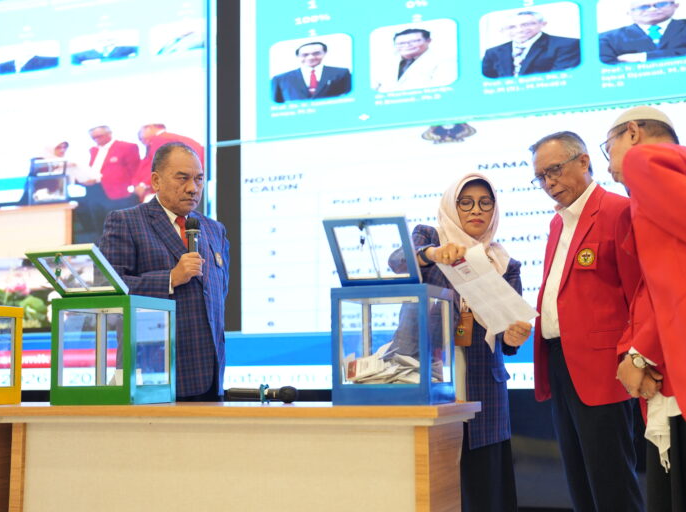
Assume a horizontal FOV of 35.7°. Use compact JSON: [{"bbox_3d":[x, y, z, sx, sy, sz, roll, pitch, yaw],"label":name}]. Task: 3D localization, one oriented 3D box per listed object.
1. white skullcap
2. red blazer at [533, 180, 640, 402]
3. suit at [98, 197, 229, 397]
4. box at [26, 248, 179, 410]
[{"bbox_3d":[0.862,-0.393,3.070,0.195,0.080,0.175,-4,-7,8],"label":"white skullcap"},{"bbox_3d":[0.812,0.126,3.500,0.300,0.740,0.480,4,-8,-36],"label":"red blazer"},{"bbox_3d":[-0.633,0.147,3.780,0.500,0.730,0.330,5,-9,-43],"label":"suit"},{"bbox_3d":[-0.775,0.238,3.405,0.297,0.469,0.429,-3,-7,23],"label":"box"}]

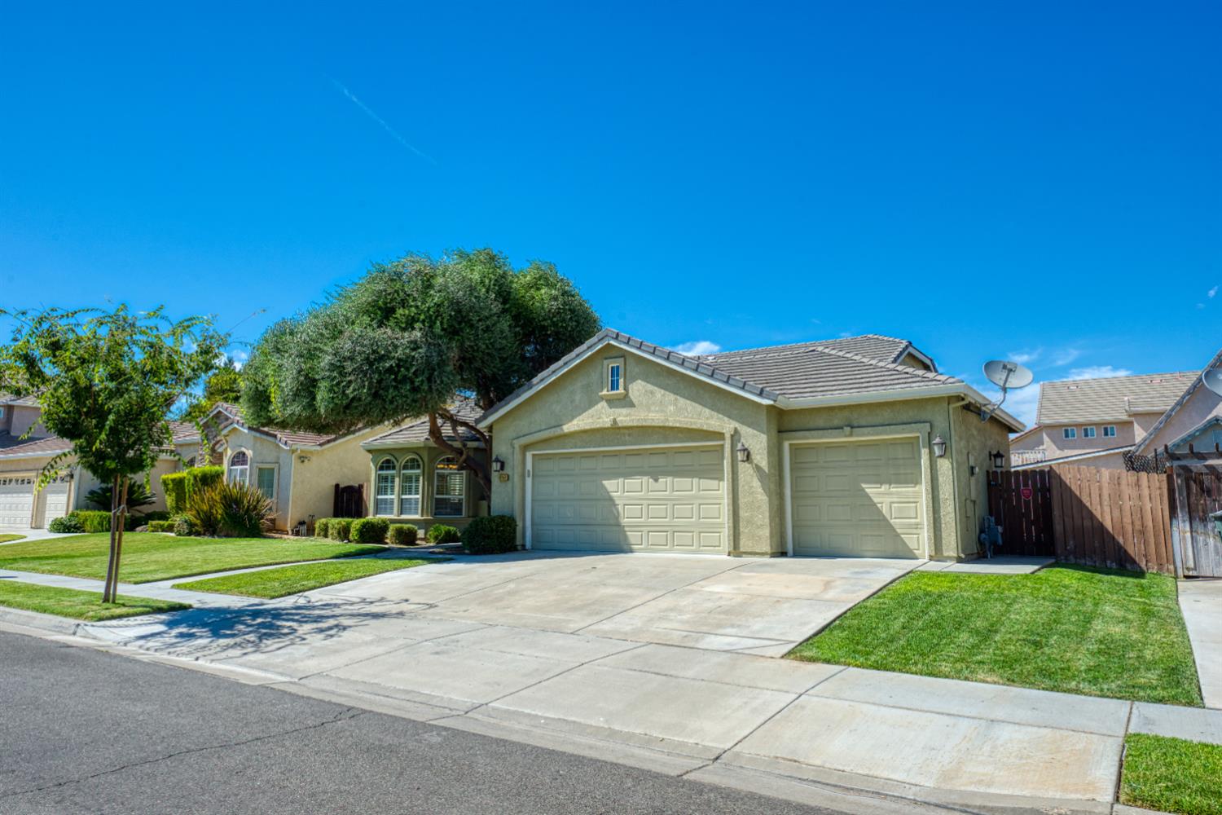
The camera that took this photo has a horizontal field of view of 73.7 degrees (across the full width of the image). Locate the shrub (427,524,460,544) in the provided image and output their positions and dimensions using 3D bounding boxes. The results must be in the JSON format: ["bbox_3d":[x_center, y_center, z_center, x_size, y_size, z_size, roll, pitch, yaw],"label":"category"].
[{"bbox_3d":[-4.628,3.493,22.567,0.920,0.600,0.850,1,-7,-11],"label":"shrub"}]

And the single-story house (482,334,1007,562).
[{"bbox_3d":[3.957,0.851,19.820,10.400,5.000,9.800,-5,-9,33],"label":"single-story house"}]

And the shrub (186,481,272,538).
[{"bbox_3d":[-12.239,3.245,26.110,2.600,1.720,2.200,-5,-8,33],"label":"shrub"}]

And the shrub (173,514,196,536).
[{"bbox_3d":[-15.064,4.159,28.724,0.900,0.880,0.900,4,-8,-27],"label":"shrub"}]

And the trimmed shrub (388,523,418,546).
[{"bbox_3d":[-5.593,3.383,21.894,0.760,0.600,0.740,-5,-8,33],"label":"trimmed shrub"}]

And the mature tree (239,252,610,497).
[{"bbox_3d":[-4.981,-0.355,21.631,9.600,7.700,8.200,2,-8,-13],"label":"mature tree"}]

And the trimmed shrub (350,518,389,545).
[{"bbox_3d":[-6.843,3.466,23.082,1.000,0.740,0.950,-5,-8,33],"label":"trimmed shrub"}]

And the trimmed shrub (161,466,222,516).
[{"bbox_3d":[-15.095,3.281,29.344,1.400,2.330,1.500,-5,-8,33],"label":"trimmed shrub"}]

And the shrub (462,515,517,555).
[{"bbox_3d":[-2.643,2.769,17.691,1.180,0.830,1.100,0,-7,0],"label":"shrub"}]

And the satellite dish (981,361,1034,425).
[{"bbox_3d":[7.378,-0.336,15.167,0.880,1.150,0.750,-1,-7,8],"label":"satellite dish"}]

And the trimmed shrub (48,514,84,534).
[{"bbox_3d":[-19.741,4.188,29.505,1.120,0.650,1.080,-5,-8,33],"label":"trimmed shrub"}]

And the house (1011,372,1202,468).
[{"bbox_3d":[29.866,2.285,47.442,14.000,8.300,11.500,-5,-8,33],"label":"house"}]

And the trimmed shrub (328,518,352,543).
[{"bbox_3d":[-7.965,3.625,24.058,0.800,0.760,0.800,2,-8,-18],"label":"trimmed shrub"}]

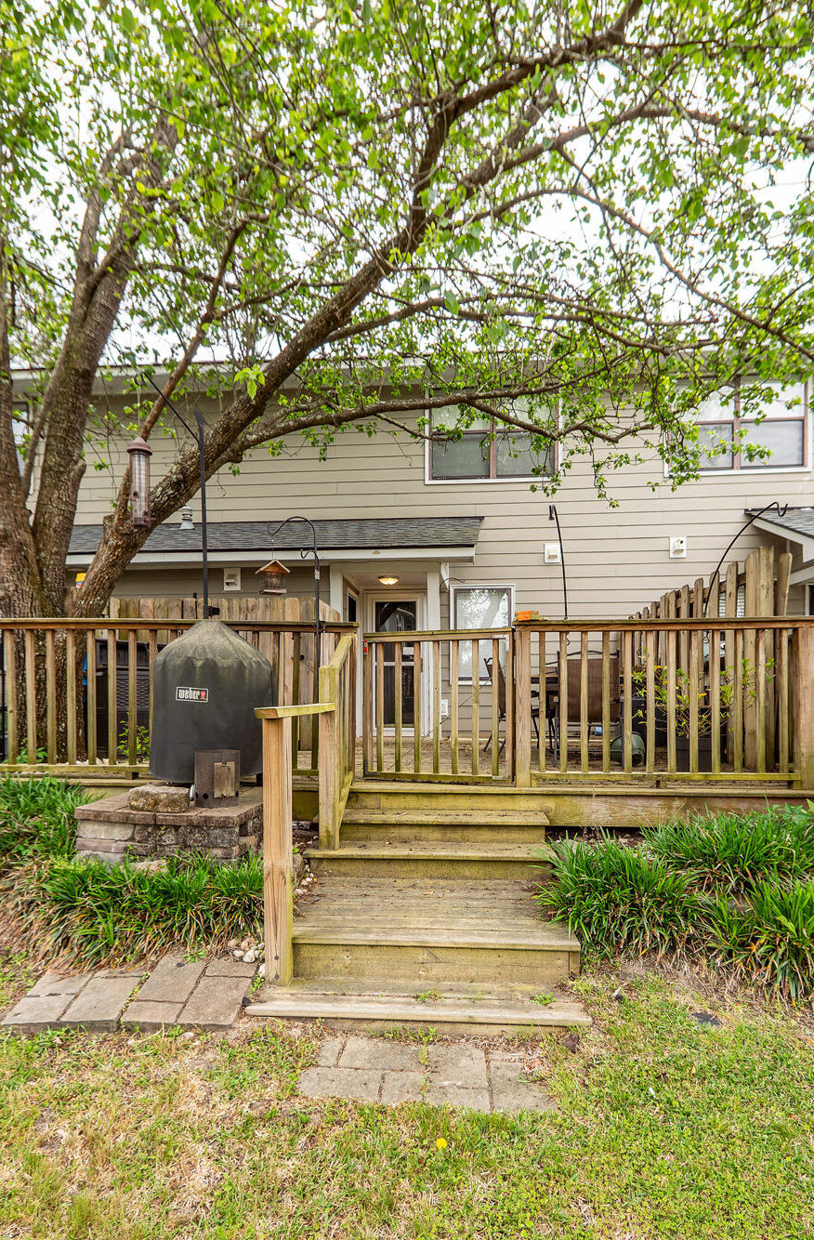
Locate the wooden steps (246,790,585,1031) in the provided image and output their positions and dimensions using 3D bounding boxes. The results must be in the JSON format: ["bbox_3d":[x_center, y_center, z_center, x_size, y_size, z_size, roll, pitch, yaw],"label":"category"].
[{"bbox_3d":[0.105,1.298,3.106,1.330,0.590,1.630,0,-3,4],"label":"wooden steps"}]

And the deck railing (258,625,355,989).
[{"bbox_3d":[-0.450,0.777,3.206,0.120,1.470,1.630,0,-3,6],"label":"deck railing"}]

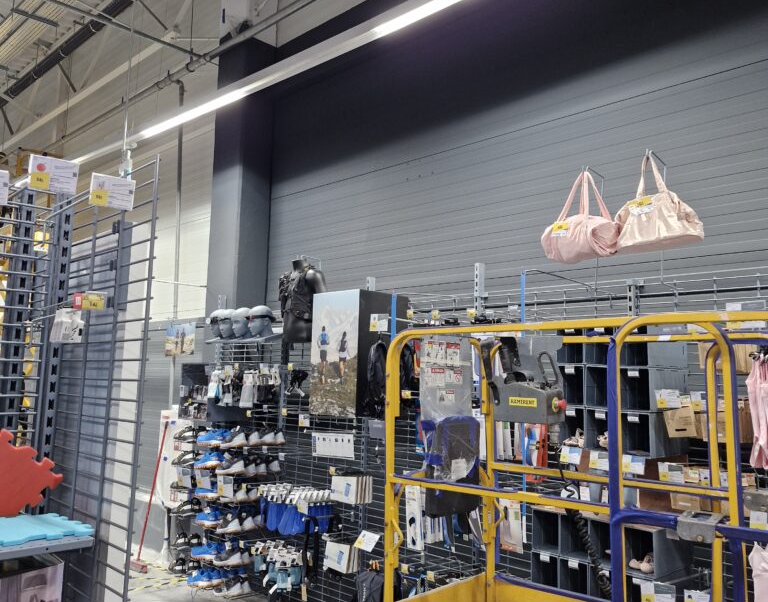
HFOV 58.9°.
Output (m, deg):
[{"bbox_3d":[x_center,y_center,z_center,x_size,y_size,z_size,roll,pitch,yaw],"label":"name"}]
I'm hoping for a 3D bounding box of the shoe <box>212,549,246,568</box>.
[{"bbox_3d":[-1.144,1.883,5.006,0.290,0.130,0.105,-4,-9,38],"label":"shoe"}]

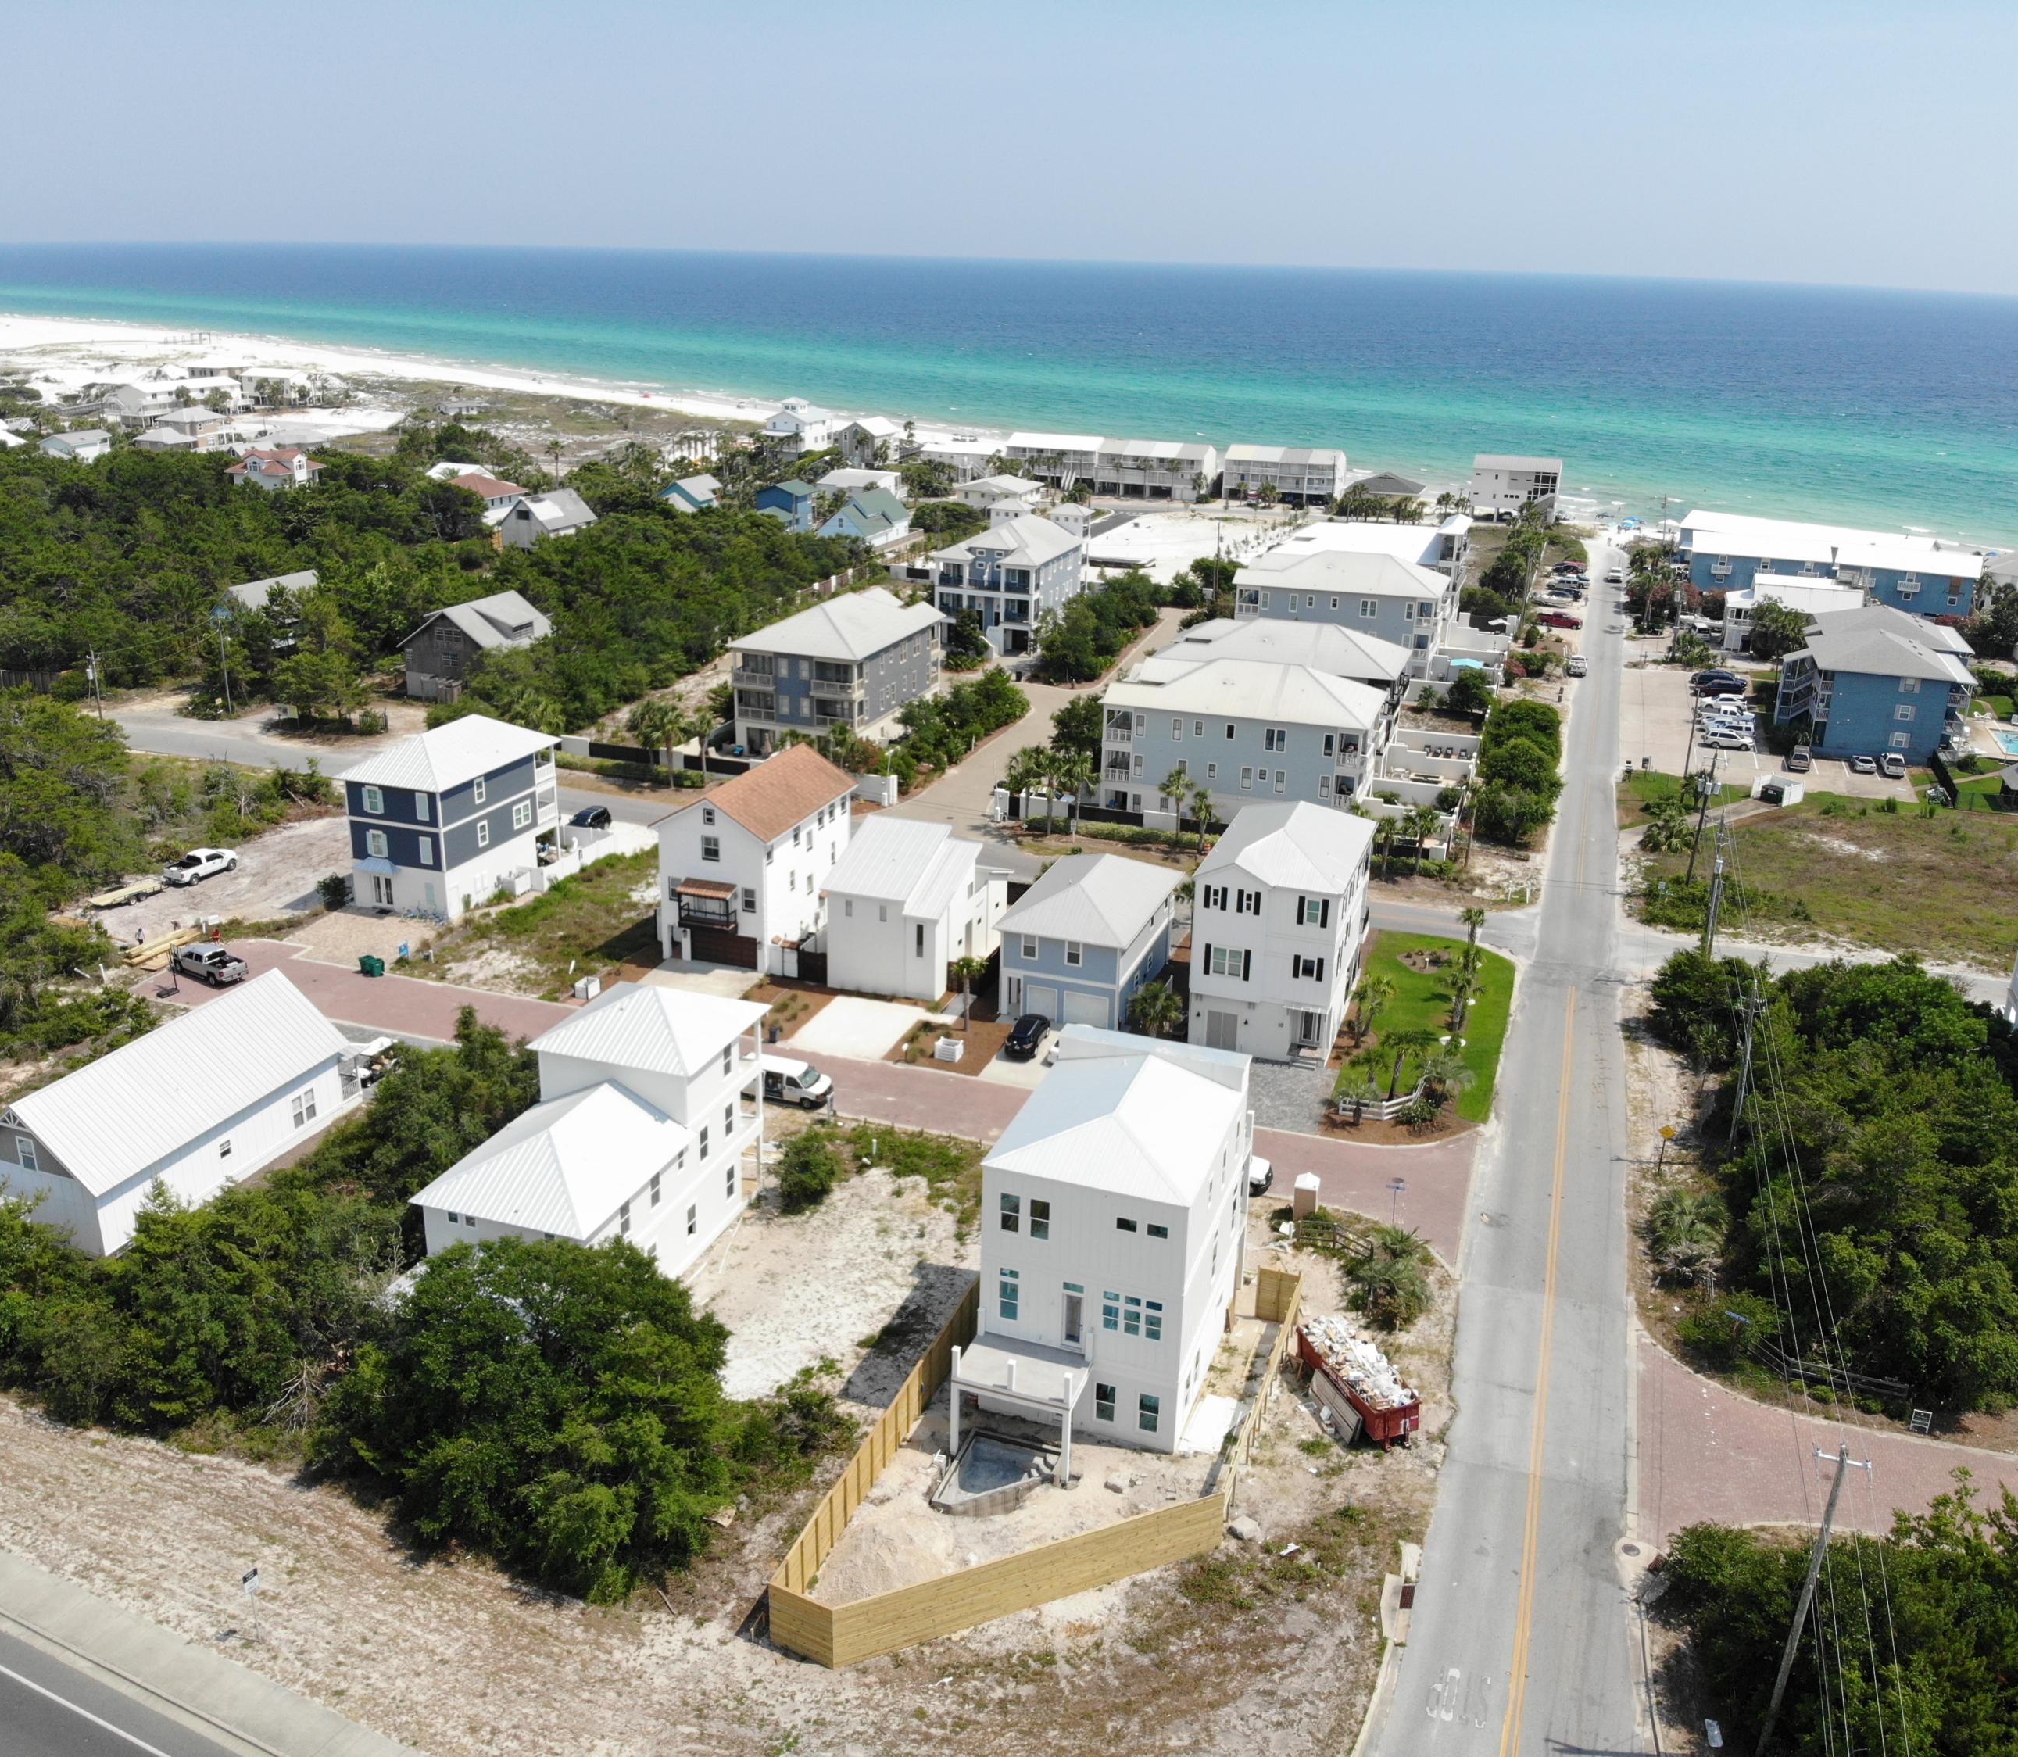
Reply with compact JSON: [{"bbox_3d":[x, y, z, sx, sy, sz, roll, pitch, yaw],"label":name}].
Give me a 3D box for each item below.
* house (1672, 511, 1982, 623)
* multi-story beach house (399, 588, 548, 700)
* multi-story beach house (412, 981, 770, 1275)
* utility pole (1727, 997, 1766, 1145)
[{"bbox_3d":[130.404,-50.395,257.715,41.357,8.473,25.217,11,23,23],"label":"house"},{"bbox_3d":[-58.522,-25.972,179.889,10.289,9.280,14.626,7,22,14],"label":"multi-story beach house"},{"bbox_3d":[-20.496,13.250,83.305,9.304,12.670,18.875,8,22,17],"label":"multi-story beach house"},{"bbox_3d":[40.846,10.596,90.370,1.628,10.581,0.509,9,22,18],"label":"utility pole"}]

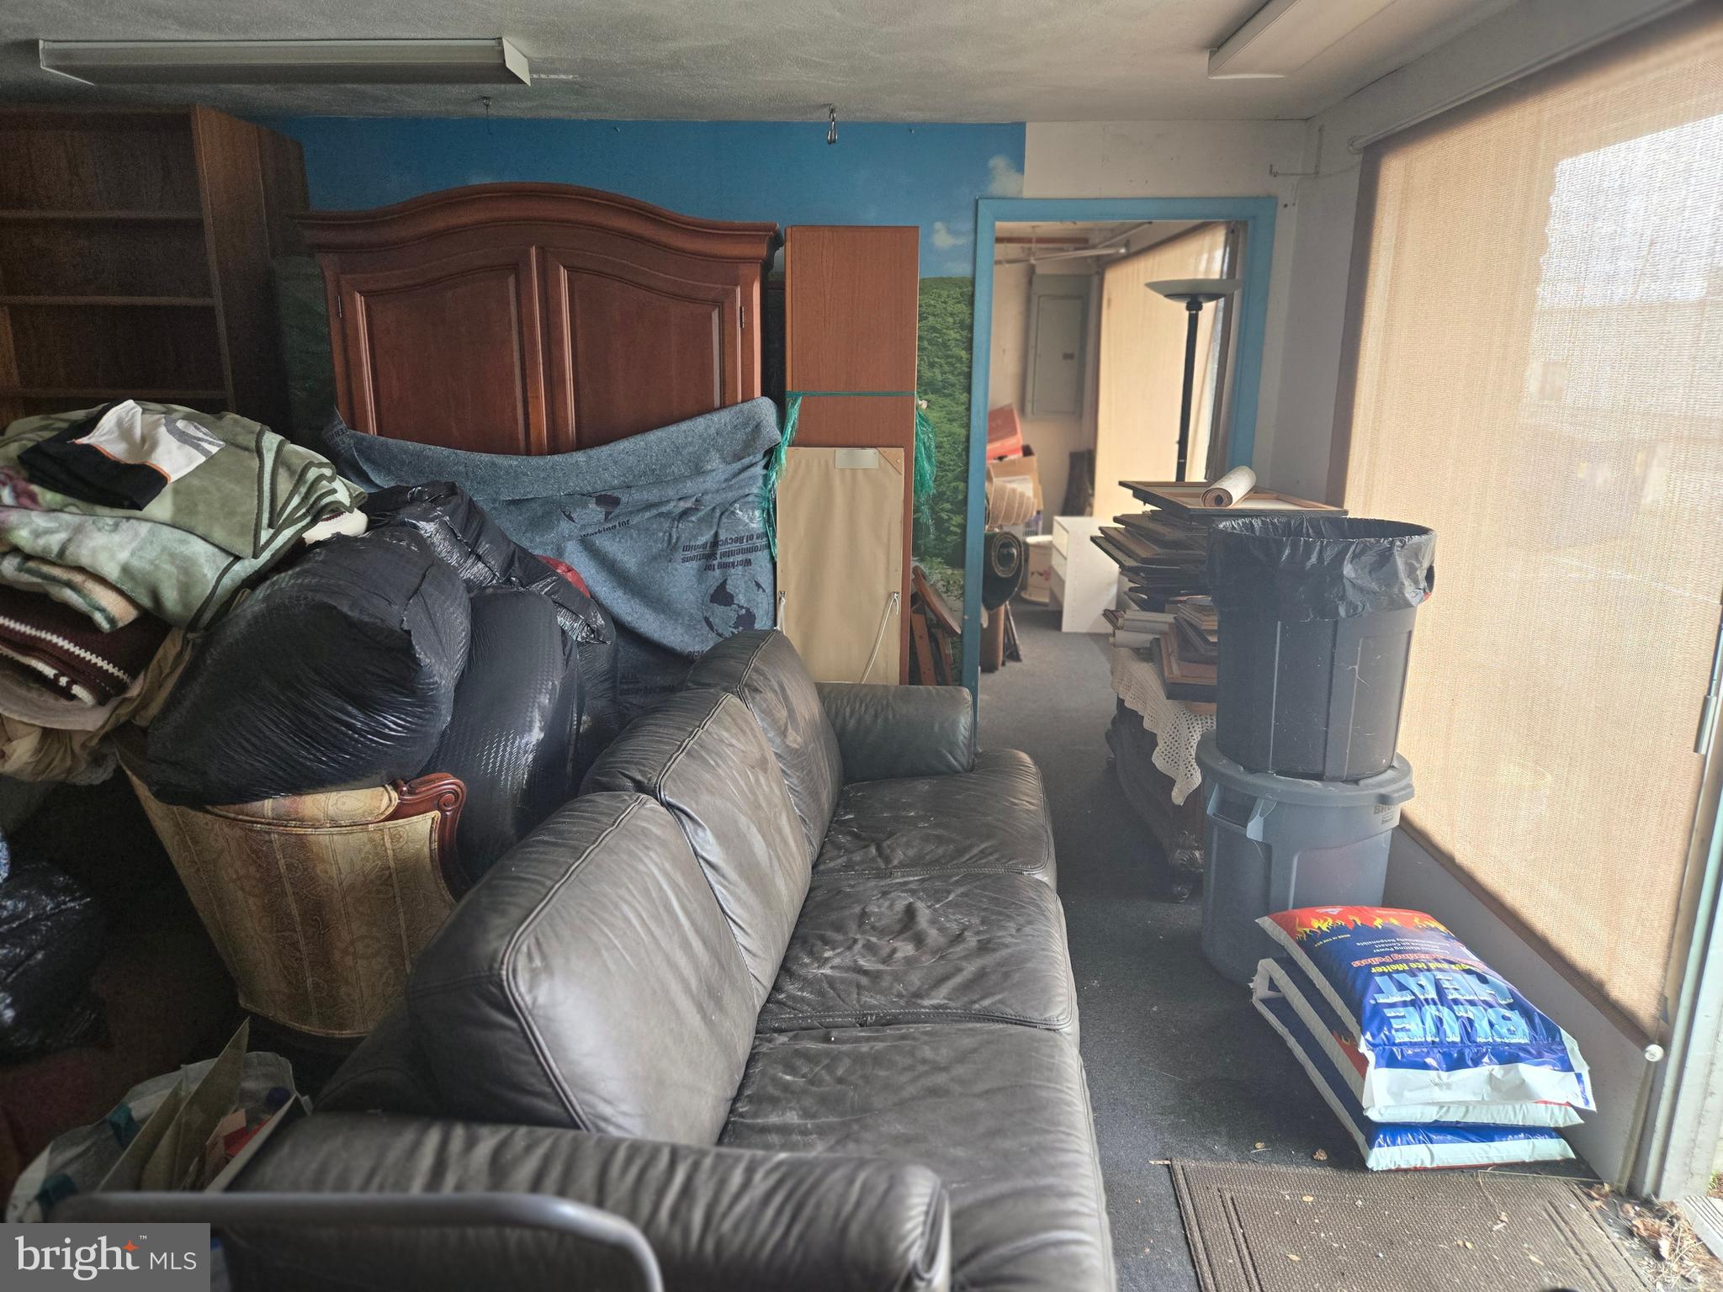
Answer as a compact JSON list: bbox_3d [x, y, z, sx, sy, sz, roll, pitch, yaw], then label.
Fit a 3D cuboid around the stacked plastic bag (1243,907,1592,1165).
[{"bbox_3d":[1.238,0.844,2.587,0.470,0.320,0.600,-1,15,-3],"label":"stacked plastic bag"}]

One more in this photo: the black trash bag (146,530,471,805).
[{"bbox_3d":[-1.201,0.040,2.537,0.670,0.600,0.550,1,15,1],"label":"black trash bag"}]

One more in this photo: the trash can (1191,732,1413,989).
[{"bbox_3d":[1.160,0.572,3.091,0.530,0.600,0.530,1,15,1],"label":"trash can"}]

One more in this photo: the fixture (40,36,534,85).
[{"bbox_3d":[-1.530,-1.568,3.077,1.220,0.070,0.220,1,15,1],"label":"fixture"}]

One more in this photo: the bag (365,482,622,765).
[{"bbox_3d":[-0.995,-0.048,3.110,0.700,0.780,0.550,1,15,1],"label":"bag"}]

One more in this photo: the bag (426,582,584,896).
[{"bbox_3d":[-0.887,0.209,2.845,0.430,0.780,0.450,1,15,1],"label":"bag"}]

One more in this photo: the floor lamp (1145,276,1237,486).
[{"bbox_3d":[1.257,-0.480,4.554,0.360,1.870,0.360,1,15,1],"label":"floor lamp"}]

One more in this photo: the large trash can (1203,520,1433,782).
[{"bbox_3d":[1.165,0.000,2.966,0.520,0.600,0.520,1,15,1],"label":"large trash can"}]

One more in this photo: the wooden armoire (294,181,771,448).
[{"bbox_3d":[-0.982,-0.435,3.939,1.440,2.090,0.600,0,15,-1],"label":"wooden armoire"}]

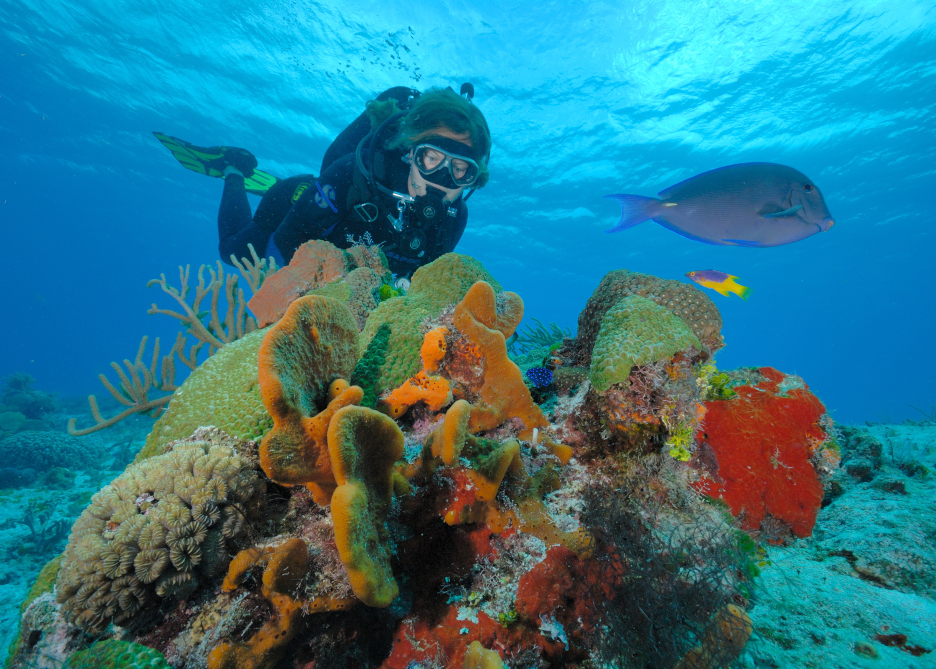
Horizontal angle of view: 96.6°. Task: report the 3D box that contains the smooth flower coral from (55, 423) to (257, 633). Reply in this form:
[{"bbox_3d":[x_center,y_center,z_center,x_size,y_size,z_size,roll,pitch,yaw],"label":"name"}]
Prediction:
[{"bbox_3d":[-0.406,0.253,0.550,0.220,0.220,0.180,4,-8,-27],"label":"smooth flower coral"}]

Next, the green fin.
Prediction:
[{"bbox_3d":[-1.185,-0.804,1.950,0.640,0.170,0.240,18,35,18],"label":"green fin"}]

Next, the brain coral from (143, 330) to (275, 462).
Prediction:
[{"bbox_3d":[-0.406,0.098,0.660,0.210,0.200,0.190,2,-7,-19],"label":"brain coral"}]

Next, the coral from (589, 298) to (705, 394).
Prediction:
[{"bbox_3d":[0.265,0.013,0.620,0.155,0.135,0.120,1,-7,-6],"label":"coral"}]

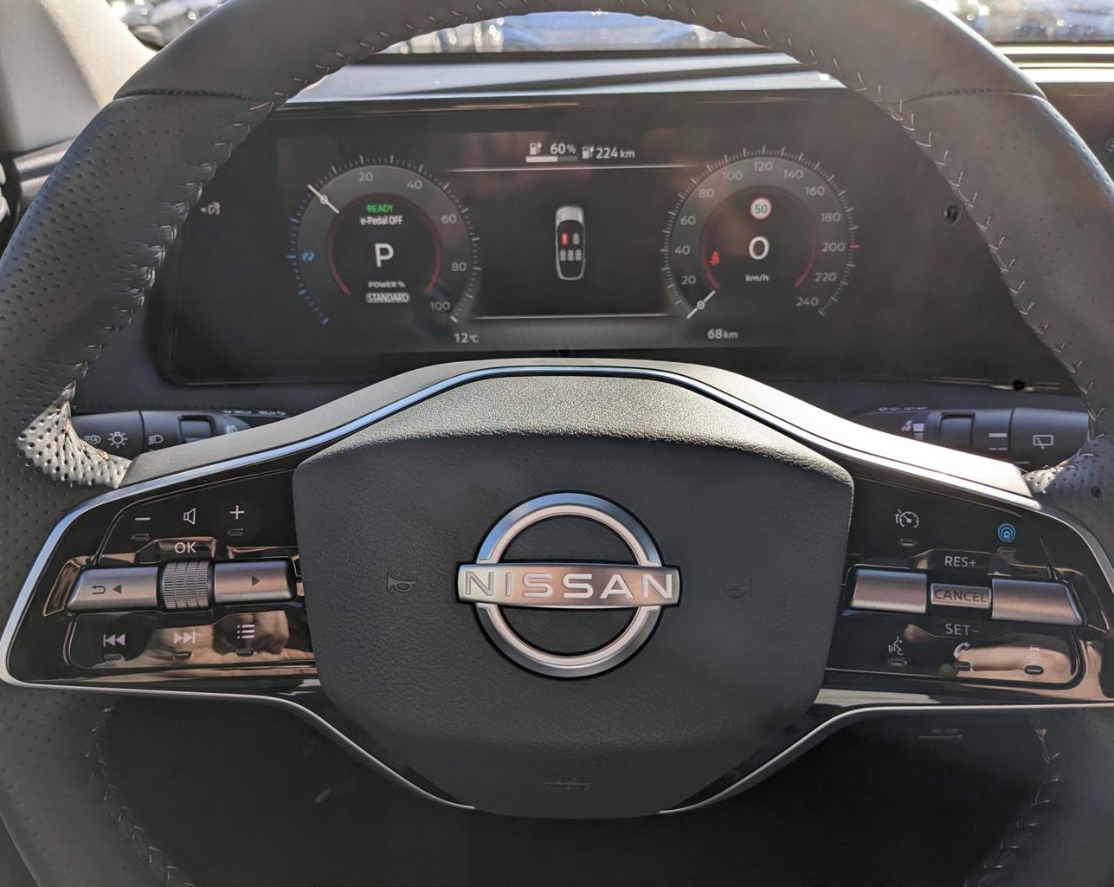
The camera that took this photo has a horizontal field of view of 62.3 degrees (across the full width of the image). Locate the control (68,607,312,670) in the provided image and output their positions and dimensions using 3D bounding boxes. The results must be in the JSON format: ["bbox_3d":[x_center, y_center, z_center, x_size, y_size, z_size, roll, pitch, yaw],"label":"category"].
[{"bbox_3d":[-0.113,0.060,0.287,0.072,0.017,0.010,-1,-6,-7],"label":"control"}]

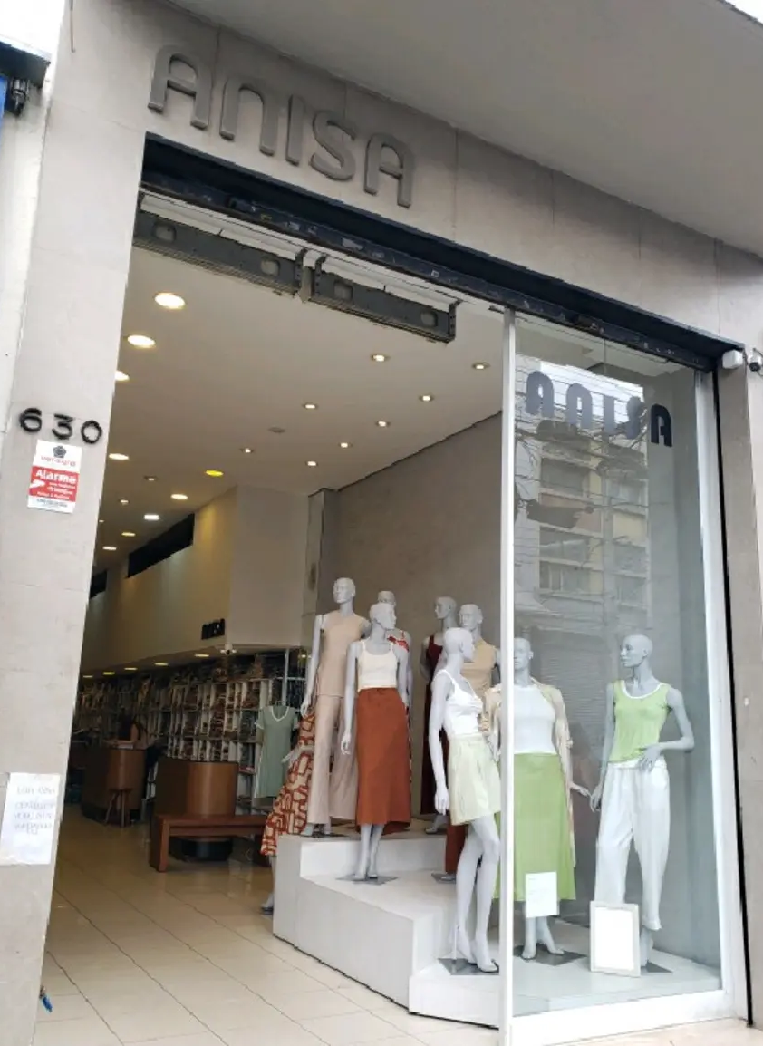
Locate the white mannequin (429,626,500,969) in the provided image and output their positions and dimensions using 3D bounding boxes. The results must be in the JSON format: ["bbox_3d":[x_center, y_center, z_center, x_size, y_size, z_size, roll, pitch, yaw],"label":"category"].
[{"bbox_3d":[0.492,1.515,4.509,0.380,1.800,0.450,-9,-19,38],"label":"white mannequin"}]

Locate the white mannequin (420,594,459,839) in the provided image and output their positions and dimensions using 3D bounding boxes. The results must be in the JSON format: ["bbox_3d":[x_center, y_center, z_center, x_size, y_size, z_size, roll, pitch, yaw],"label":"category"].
[{"bbox_3d":[0.526,1.488,6.281,0.500,1.800,0.360,-1,-15,14],"label":"white mannequin"}]

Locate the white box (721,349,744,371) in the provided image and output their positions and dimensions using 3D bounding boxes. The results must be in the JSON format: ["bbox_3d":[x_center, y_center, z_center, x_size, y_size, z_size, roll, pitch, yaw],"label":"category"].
[{"bbox_3d":[2.101,-0.975,4.694,0.070,0.106,0.090,9,-15,-25],"label":"white box"}]

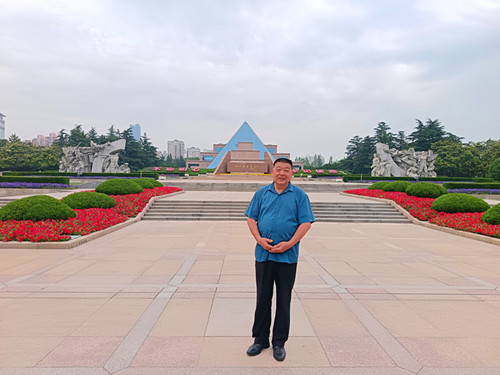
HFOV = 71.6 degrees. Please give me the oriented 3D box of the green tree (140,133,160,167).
[{"bbox_3d":[-28.077,-8.271,94.911,7.500,13.598,7.500,1,1,-1],"label":"green tree"}]

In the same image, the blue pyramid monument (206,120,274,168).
[{"bbox_3d":[-3.574,-21.442,177.000,36.000,25.000,32.000,0,0,-1],"label":"blue pyramid monument"}]

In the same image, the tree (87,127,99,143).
[{"bbox_3d":[-37.706,-8.738,83.000,4.600,11.600,4.600,0,0,-1],"label":"tree"}]

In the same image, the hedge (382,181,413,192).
[{"bbox_3d":[9.766,-0.046,22.800,2.150,0.780,2.100,0,0,-1],"label":"hedge"}]

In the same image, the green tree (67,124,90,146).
[{"bbox_3d":[-39.342,-8.653,80.000,5.800,11.500,5.800,0,0,-1],"label":"green tree"}]

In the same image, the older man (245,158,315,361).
[{"bbox_3d":[0.272,0.609,3.088,0.610,1.733,0.400,1,1,11],"label":"older man"}]

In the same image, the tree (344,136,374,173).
[{"bbox_3d":[23.056,-6.885,73.000,6.200,8.600,6.000,0,0,-1],"label":"tree"}]

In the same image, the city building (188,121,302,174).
[{"bbox_3d":[-2.596,-20.508,180.000,60.000,28.500,46.000,0,0,-1],"label":"city building"}]

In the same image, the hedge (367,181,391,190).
[{"bbox_3d":[9.934,-0.007,26.500,1.950,0.902,1.950,1,1,-1],"label":"hedge"}]

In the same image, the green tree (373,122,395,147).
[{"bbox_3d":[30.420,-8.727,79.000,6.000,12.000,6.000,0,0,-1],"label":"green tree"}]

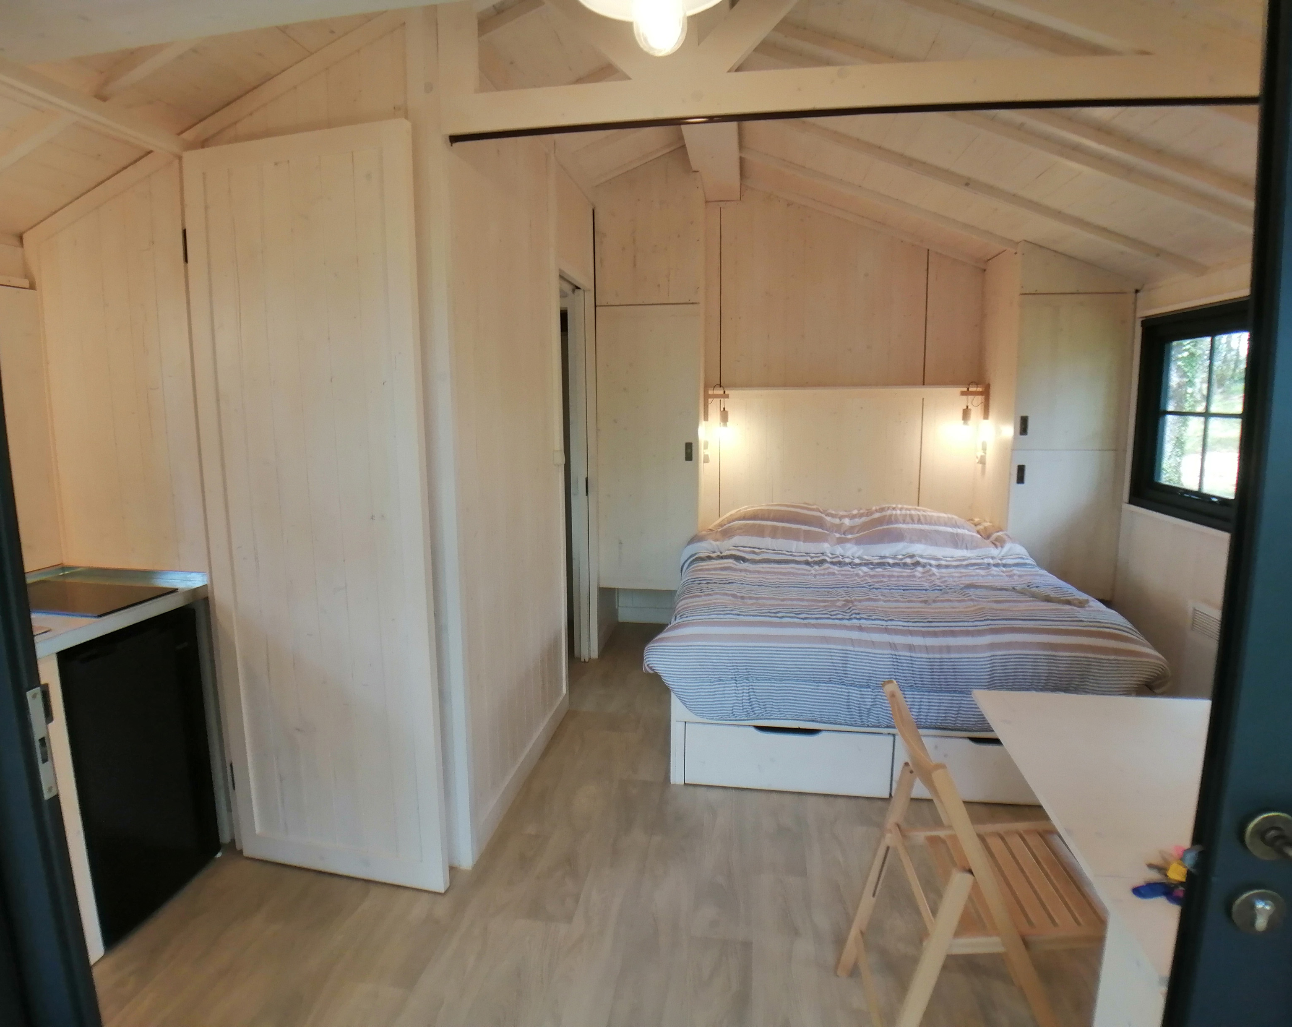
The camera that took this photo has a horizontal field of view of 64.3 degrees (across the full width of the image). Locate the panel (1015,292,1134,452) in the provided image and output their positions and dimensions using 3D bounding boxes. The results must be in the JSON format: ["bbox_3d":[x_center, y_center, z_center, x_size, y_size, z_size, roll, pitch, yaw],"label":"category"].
[{"bbox_3d":[1.972,-0.649,4.755,0.506,0.718,0.027,1,7,6],"label":"panel"}]

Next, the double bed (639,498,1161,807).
[{"bbox_3d":[0.952,0.446,4.538,1.644,0.706,2.384,1,7,6],"label":"double bed"}]

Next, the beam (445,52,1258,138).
[{"bbox_3d":[0.500,-1.053,2.614,2.069,0.134,0.089,1,7,6],"label":"beam"}]

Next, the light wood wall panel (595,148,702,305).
[{"bbox_3d":[0.009,-1.350,4.876,0.514,0.712,0.027,1,7,6],"label":"light wood wall panel"}]

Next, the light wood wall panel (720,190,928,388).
[{"bbox_3d":[0.960,-1.222,5.589,1.110,1.059,0.027,1,7,6],"label":"light wood wall panel"}]

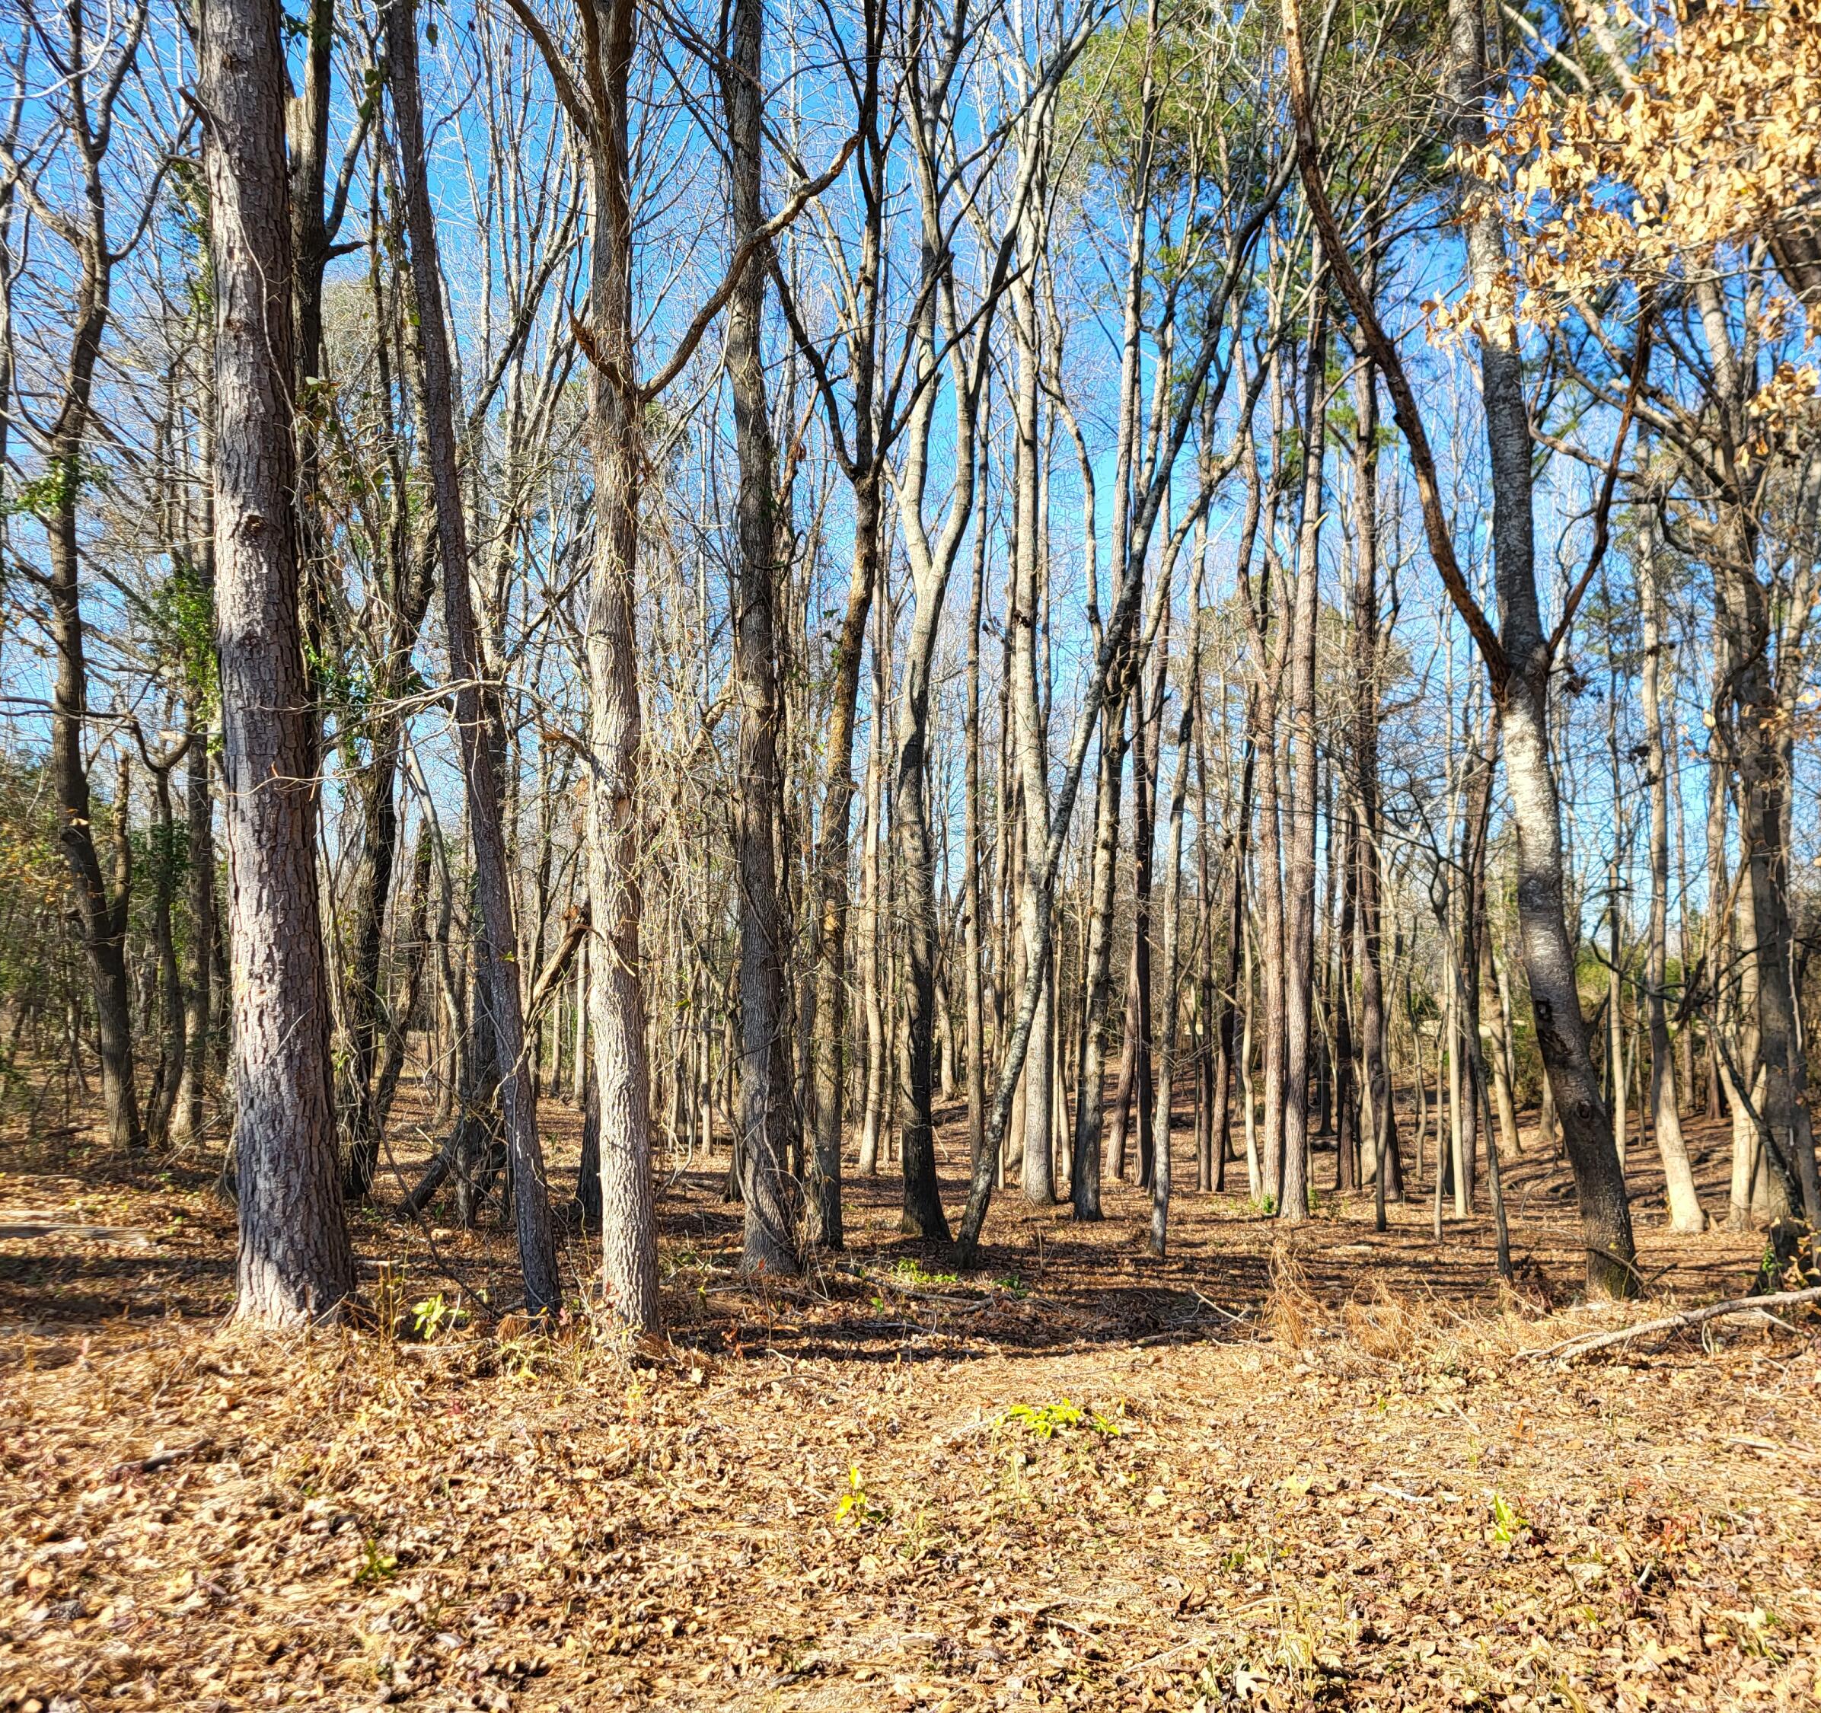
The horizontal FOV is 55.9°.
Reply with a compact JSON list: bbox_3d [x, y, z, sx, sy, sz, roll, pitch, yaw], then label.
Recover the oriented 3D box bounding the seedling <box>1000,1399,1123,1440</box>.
[{"bbox_3d":[0.525,2.011,6.184,0.415,0.120,0.260,0,-4,0],"label":"seedling"}]

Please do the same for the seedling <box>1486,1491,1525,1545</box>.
[{"bbox_3d":[1.718,1.917,5.004,0.115,0.130,0.110,0,-4,0],"label":"seedling"}]

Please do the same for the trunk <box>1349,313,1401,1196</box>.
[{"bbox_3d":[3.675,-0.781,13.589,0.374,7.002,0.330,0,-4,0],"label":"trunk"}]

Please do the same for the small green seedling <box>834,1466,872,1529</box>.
[{"bbox_3d":[-0.170,1.915,5.164,0.108,0.158,0.100,0,-4,0],"label":"small green seedling"}]

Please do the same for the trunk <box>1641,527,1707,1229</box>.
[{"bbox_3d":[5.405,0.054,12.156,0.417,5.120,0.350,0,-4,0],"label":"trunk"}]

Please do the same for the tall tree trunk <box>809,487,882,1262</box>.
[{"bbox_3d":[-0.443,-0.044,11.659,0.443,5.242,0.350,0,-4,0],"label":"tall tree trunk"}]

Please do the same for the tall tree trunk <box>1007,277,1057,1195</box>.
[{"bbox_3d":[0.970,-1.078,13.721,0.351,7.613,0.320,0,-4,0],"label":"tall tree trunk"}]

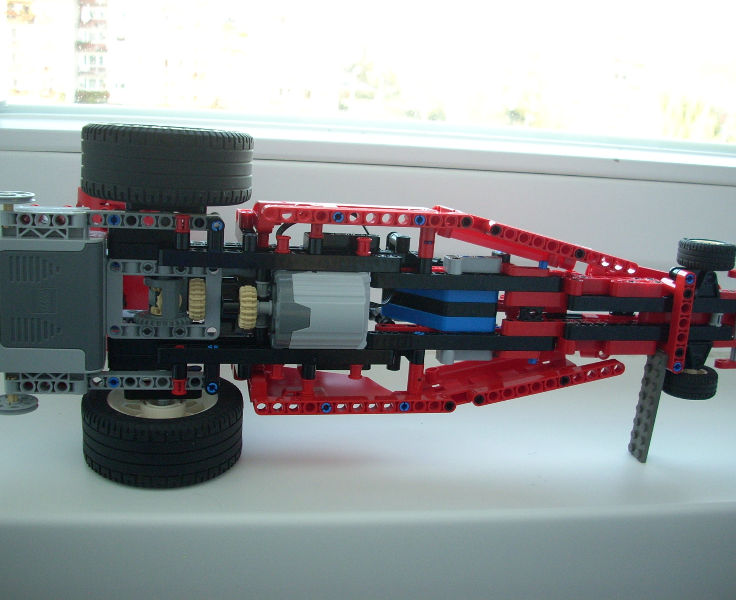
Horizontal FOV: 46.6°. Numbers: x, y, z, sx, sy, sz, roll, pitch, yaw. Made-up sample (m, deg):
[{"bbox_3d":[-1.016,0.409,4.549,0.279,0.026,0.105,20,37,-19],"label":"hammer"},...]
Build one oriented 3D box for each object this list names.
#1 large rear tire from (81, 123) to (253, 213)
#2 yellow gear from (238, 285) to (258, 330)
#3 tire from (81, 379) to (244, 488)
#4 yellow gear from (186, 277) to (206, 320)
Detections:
[{"bbox_3d":[-0.097,-0.066,0.415,0.081,0.035,0.081,2,11,-10],"label":"large rear tire"},{"bbox_3d":[-0.059,0.004,0.418,0.008,0.021,0.021,2,11,-10],"label":"yellow gear"},{"bbox_3d":[-0.105,0.066,0.440,0.081,0.035,0.081,2,11,-10],"label":"tire"},{"bbox_3d":[-0.086,0.000,0.432,0.008,0.021,0.021,2,11,-10],"label":"yellow gear"}]

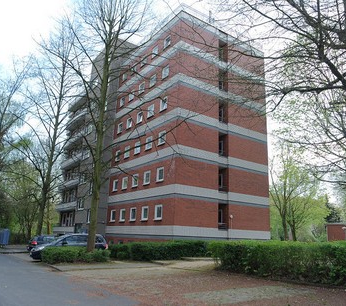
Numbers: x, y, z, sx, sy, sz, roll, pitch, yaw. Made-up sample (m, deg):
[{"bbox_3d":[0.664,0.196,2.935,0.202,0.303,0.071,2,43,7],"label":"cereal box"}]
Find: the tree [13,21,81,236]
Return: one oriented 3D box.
[{"bbox_3d":[-10.505,-2.524,27.707,5.800,21.980,5.800,12,-18,-33],"label":"tree"}]

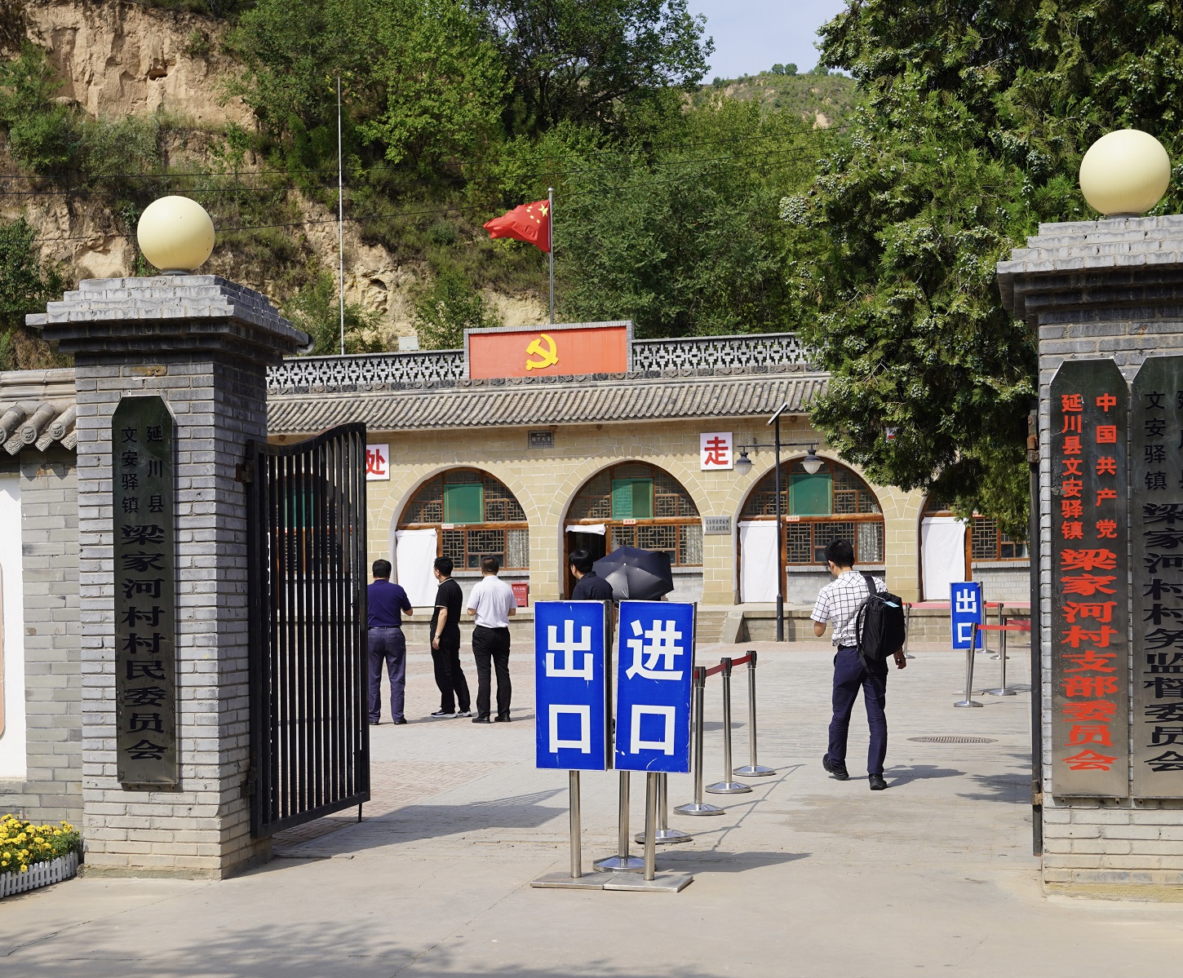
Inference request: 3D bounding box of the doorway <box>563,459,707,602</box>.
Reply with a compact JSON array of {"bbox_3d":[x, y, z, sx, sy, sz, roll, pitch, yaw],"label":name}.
[{"bbox_3d":[0.941,0.992,39.000,3.200,3.200,0.400,-1,-2,13],"label":"doorway"}]

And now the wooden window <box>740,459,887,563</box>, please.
[{"bbox_3d":[4.913,0.511,38.200,3.200,2.400,0.150,-1,-2,16],"label":"wooden window"}]

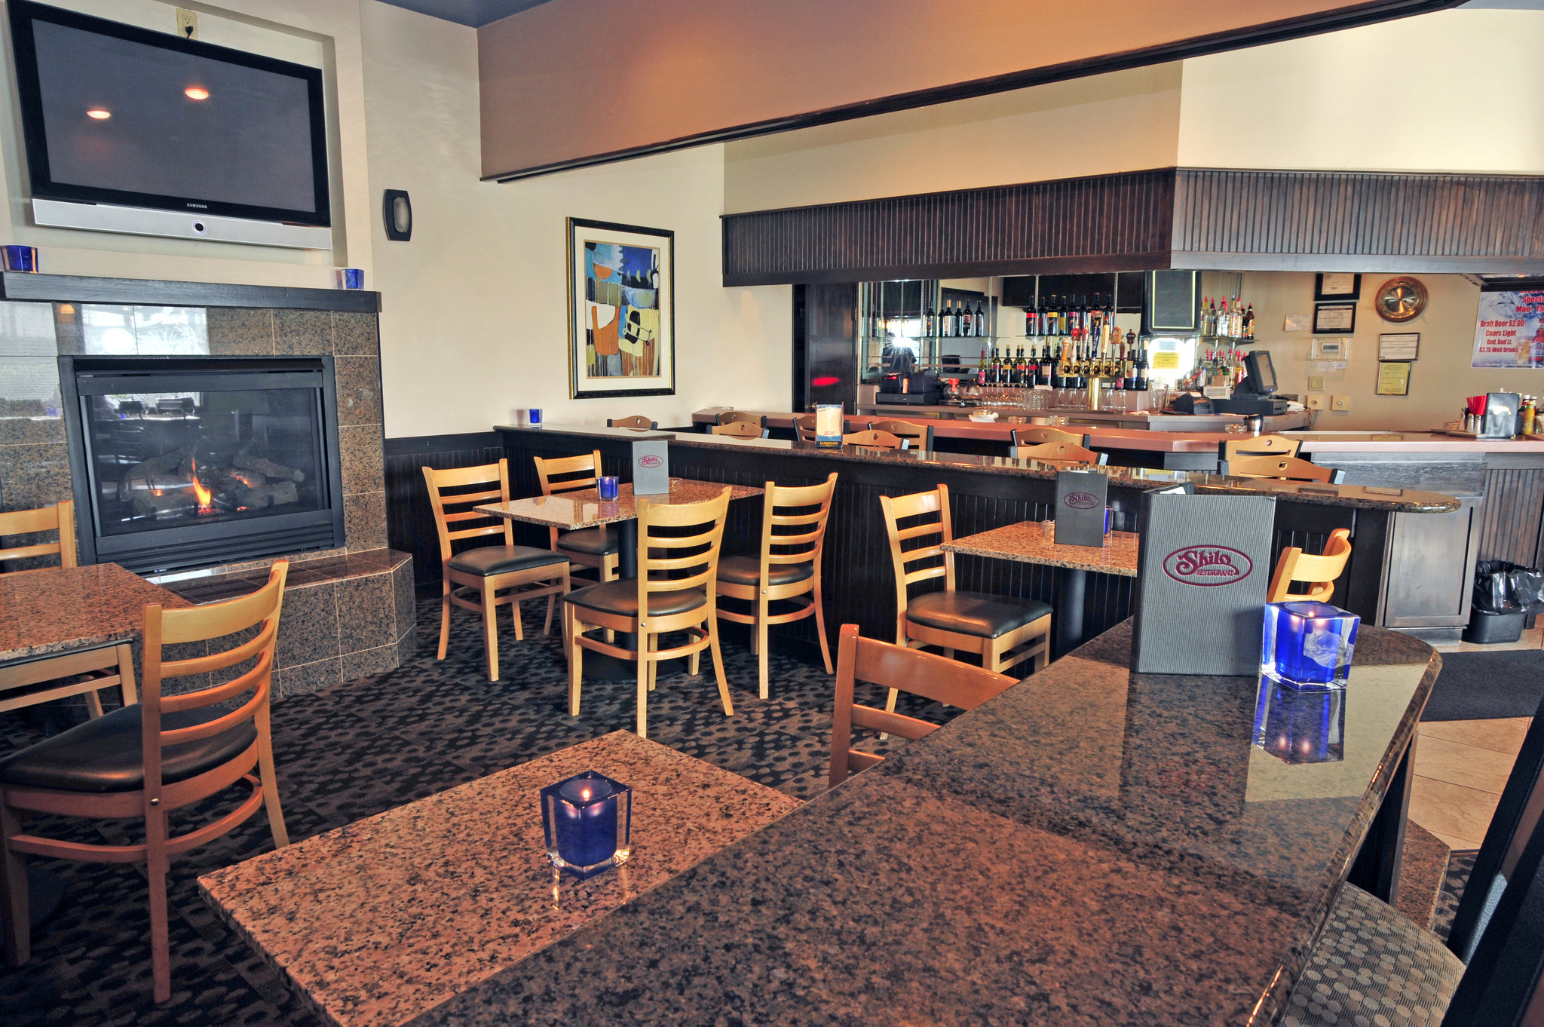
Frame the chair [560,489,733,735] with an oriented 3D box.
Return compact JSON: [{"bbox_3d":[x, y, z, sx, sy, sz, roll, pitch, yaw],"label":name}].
[{"bbox_3d":[-0.452,0.333,3.639,0.450,0.852,0.440,10,13,42],"label":"chair"}]

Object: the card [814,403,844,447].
[{"bbox_3d":[0.256,-0.389,4.365,0.130,0.195,0.080,1,9,3],"label":"card"}]

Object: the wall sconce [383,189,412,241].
[{"bbox_3d":[-1.838,-1.464,4.833,0.055,0.240,0.128,9,12,41],"label":"wall sconce"}]

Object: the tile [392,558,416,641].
[{"bbox_3d":[-1.643,0.377,4.402,0.015,0.305,0.350,-1,9,-9],"label":"tile"}]

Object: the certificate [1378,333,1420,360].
[{"bbox_3d":[5.070,-1.344,7.968,0.271,0.223,0.018,8,12,38],"label":"certificate"}]

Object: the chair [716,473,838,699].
[{"bbox_3d":[-0.047,0.260,4.128,0.480,0.860,0.450,9,12,40],"label":"chair"}]

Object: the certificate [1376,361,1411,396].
[{"bbox_3d":[5.056,-1.091,8.018,0.220,0.272,0.018,8,12,38],"label":"certificate"}]

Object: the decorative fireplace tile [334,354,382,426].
[{"bbox_3d":[-1.861,-0.550,4.437,0.015,0.311,0.204,9,13,41],"label":"decorative fireplace tile"}]

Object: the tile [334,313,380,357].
[{"bbox_3d":[-1.855,-0.800,4.397,0.015,0.197,0.204,9,13,41],"label":"tile"}]

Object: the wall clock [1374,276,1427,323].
[{"bbox_3d":[5.102,-1.732,7.993,0.372,0.368,0.050,9,13,41],"label":"wall clock"}]

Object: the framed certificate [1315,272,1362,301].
[{"bbox_3d":[4.764,-1.928,8.293,0.334,0.265,0.020,9,13,41],"label":"framed certificate"}]

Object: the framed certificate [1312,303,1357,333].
[{"bbox_3d":[4.760,-1.651,8.340,0.309,0.252,0.020,9,13,41],"label":"framed certificate"}]

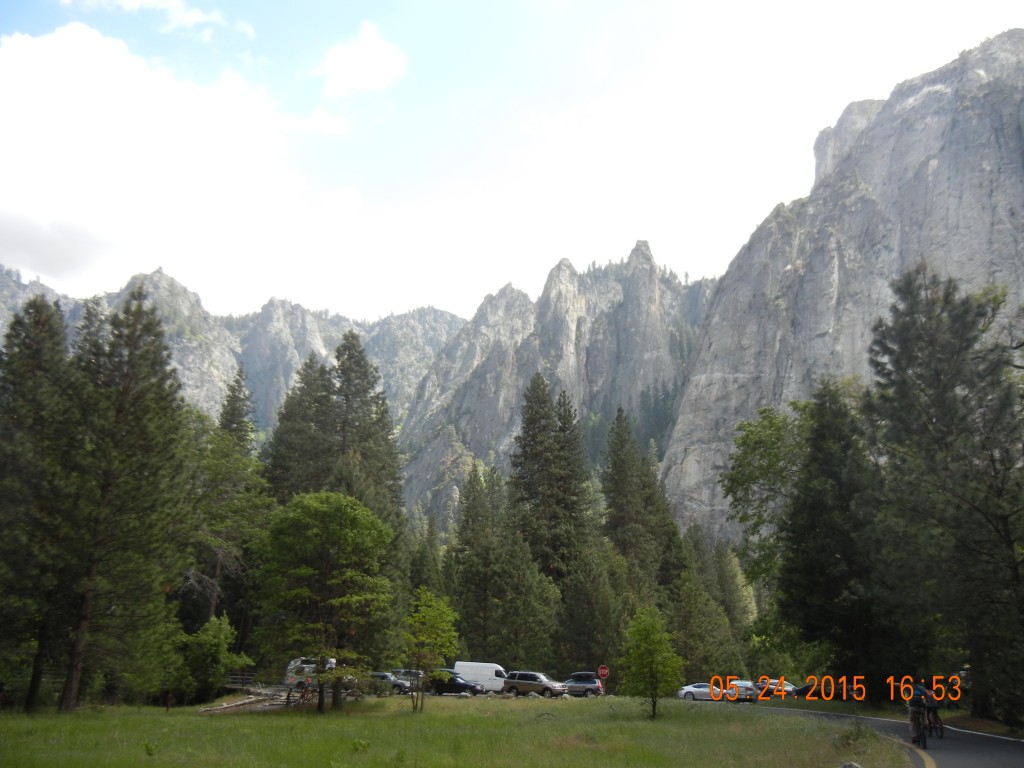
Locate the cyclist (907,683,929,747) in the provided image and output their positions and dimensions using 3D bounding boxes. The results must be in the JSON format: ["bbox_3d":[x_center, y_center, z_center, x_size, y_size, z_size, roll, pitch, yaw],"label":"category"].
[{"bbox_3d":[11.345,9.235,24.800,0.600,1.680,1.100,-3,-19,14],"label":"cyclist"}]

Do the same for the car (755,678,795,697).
[{"bbox_3d":[21.756,25.005,73.000,4.500,1.470,1.800,0,-18,5],"label":"car"}]

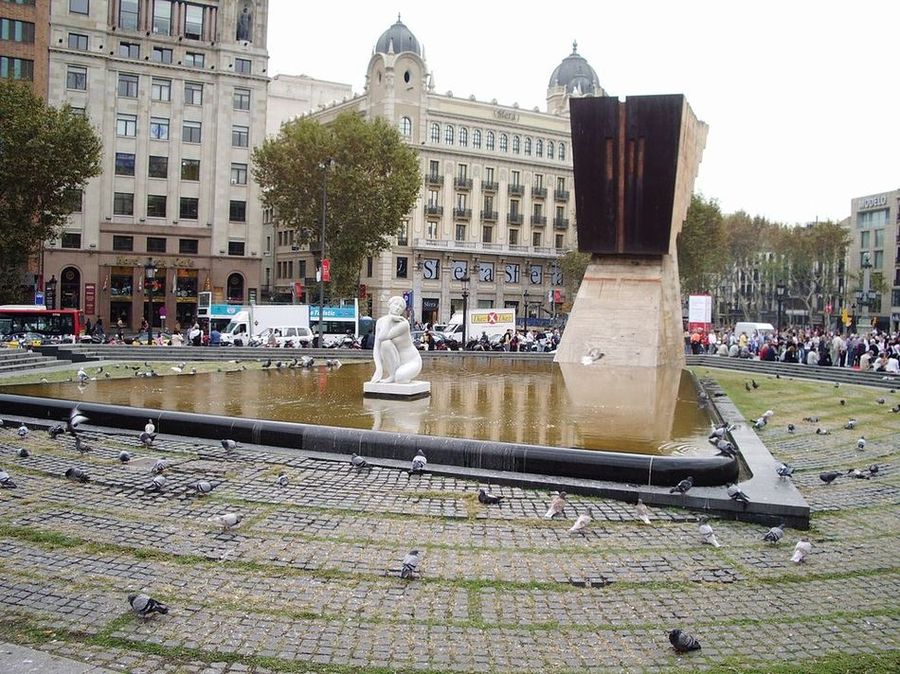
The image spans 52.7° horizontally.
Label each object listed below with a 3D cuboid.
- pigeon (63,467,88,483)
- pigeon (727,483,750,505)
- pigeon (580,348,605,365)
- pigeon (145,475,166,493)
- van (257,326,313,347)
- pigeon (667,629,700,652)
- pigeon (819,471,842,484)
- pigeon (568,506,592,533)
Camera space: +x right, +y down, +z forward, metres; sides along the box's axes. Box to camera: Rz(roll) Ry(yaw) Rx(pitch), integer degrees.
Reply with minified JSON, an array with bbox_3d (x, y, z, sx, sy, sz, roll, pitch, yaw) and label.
[{"bbox_3d":[-4.932,1.834,12.014,0.300,0.190,0.130,2,2,-5],"label":"pigeon"},{"bbox_3d":[3.366,1.818,10.598,0.290,0.175,0.125,4,3,41],"label":"pigeon"},{"bbox_3d":[2.041,0.283,13.000,0.320,0.200,0.340,1,2,-10],"label":"pigeon"},{"bbox_3d":[-3.344,1.663,10.362,0.280,0.180,0.130,0,3,-44],"label":"pigeon"},{"bbox_3d":[-11.716,0.197,64.000,4.400,1.850,1.800,1,3,-30],"label":"van"},{"bbox_3d":[1.801,2.314,6.940,0.265,0.175,0.130,4,3,43],"label":"pigeon"},{"bbox_3d":[5.734,2.127,13.729,0.320,0.200,0.130,3,2,26],"label":"pigeon"},{"bbox_3d":[1.482,2.078,10.290,0.300,0.270,0.130,1,3,-32],"label":"pigeon"}]

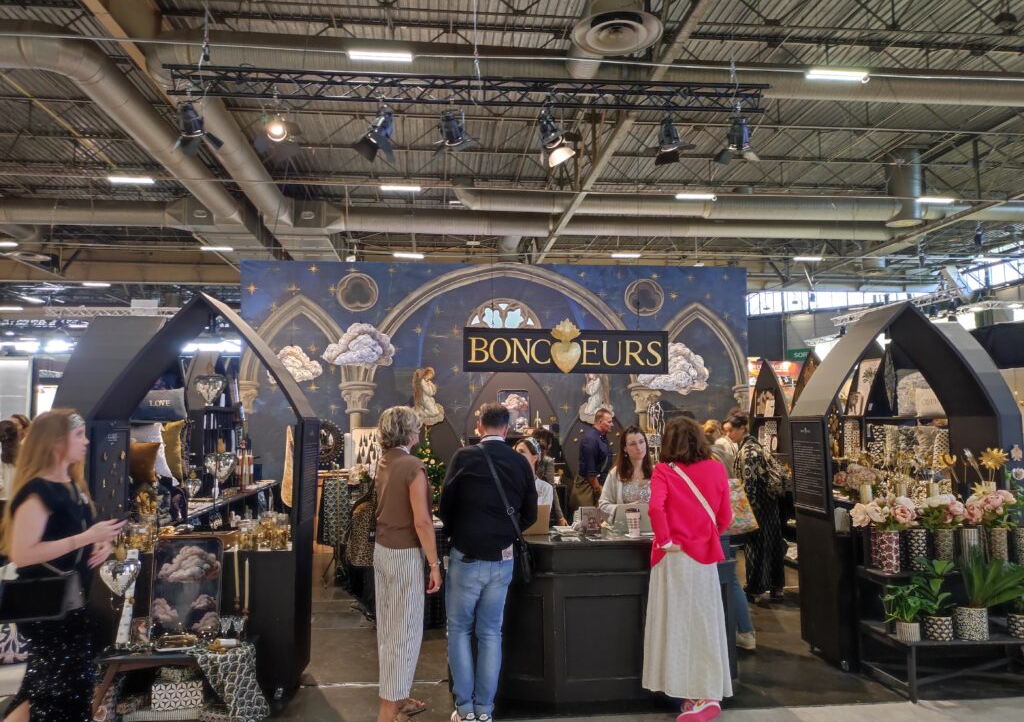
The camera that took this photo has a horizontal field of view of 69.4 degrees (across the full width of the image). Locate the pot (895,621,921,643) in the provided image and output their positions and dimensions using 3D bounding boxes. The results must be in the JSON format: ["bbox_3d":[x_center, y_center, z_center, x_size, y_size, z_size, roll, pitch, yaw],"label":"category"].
[{"bbox_3d":[2.328,1.582,4.344,0.125,0.112,0.125,0,-4,0],"label":"pot"}]

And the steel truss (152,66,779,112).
[{"bbox_3d":[-0.351,-2.703,7.419,6.000,0.260,0.290,0,-5,-5],"label":"steel truss"}]

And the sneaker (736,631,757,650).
[{"bbox_3d":[1.629,2.016,5.374,0.275,0.120,0.100,-4,-6,34],"label":"sneaker"}]

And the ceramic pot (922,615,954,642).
[{"bbox_3d":[2.604,1.629,4.500,0.156,0.143,0.156,0,-5,-5],"label":"ceramic pot"}]

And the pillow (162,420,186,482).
[{"bbox_3d":[-2.498,0.657,5.250,0.400,0.430,0.140,1,-5,-22],"label":"pillow"}]

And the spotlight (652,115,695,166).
[{"bbox_3d":[1.639,-2.238,7.500,0.420,0.420,0.380,-2,32,17],"label":"spotlight"}]

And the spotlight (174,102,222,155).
[{"bbox_3d":[-3.042,-2.234,7.100,0.420,0.420,0.380,0,34,-7],"label":"spotlight"}]

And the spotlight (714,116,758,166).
[{"bbox_3d":[2.338,-2.291,7.694,0.410,0.330,0.420,0,-49,-5],"label":"spotlight"}]

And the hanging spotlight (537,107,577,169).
[{"bbox_3d":[0.446,-2.249,7.400,0.350,0.480,0.350,-27,6,-24],"label":"hanging spotlight"}]

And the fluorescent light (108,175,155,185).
[{"bbox_3d":[-13.418,-6.387,26.054,1.500,0.100,0.170,0,-5,-5],"label":"fluorescent light"}]

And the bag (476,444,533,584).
[{"bbox_3d":[-0.035,0.824,3.990,0.300,0.730,0.280,0,-5,-6],"label":"bag"}]

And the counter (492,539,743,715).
[{"bbox_3d":[0.503,1.547,4.687,1.834,0.920,0.720,0,-5,-5],"label":"counter"}]

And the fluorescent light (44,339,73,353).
[{"bbox_3d":[-7.623,-0.261,12.418,0.480,0.180,0.180,0,-5,-5],"label":"fluorescent light"}]

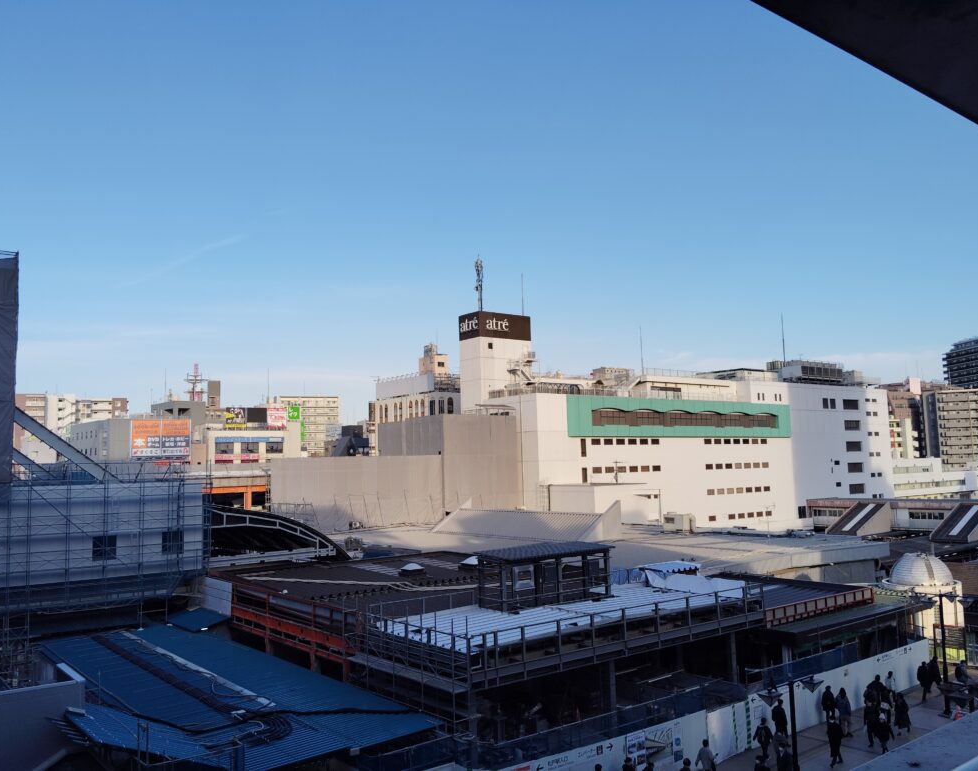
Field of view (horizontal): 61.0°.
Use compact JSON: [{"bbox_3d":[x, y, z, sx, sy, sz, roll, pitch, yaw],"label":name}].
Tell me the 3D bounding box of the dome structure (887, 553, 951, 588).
[{"bbox_3d":[24.217,10.287,46.500,3.400,1.800,3.400,3,-7,-39],"label":"dome structure"}]

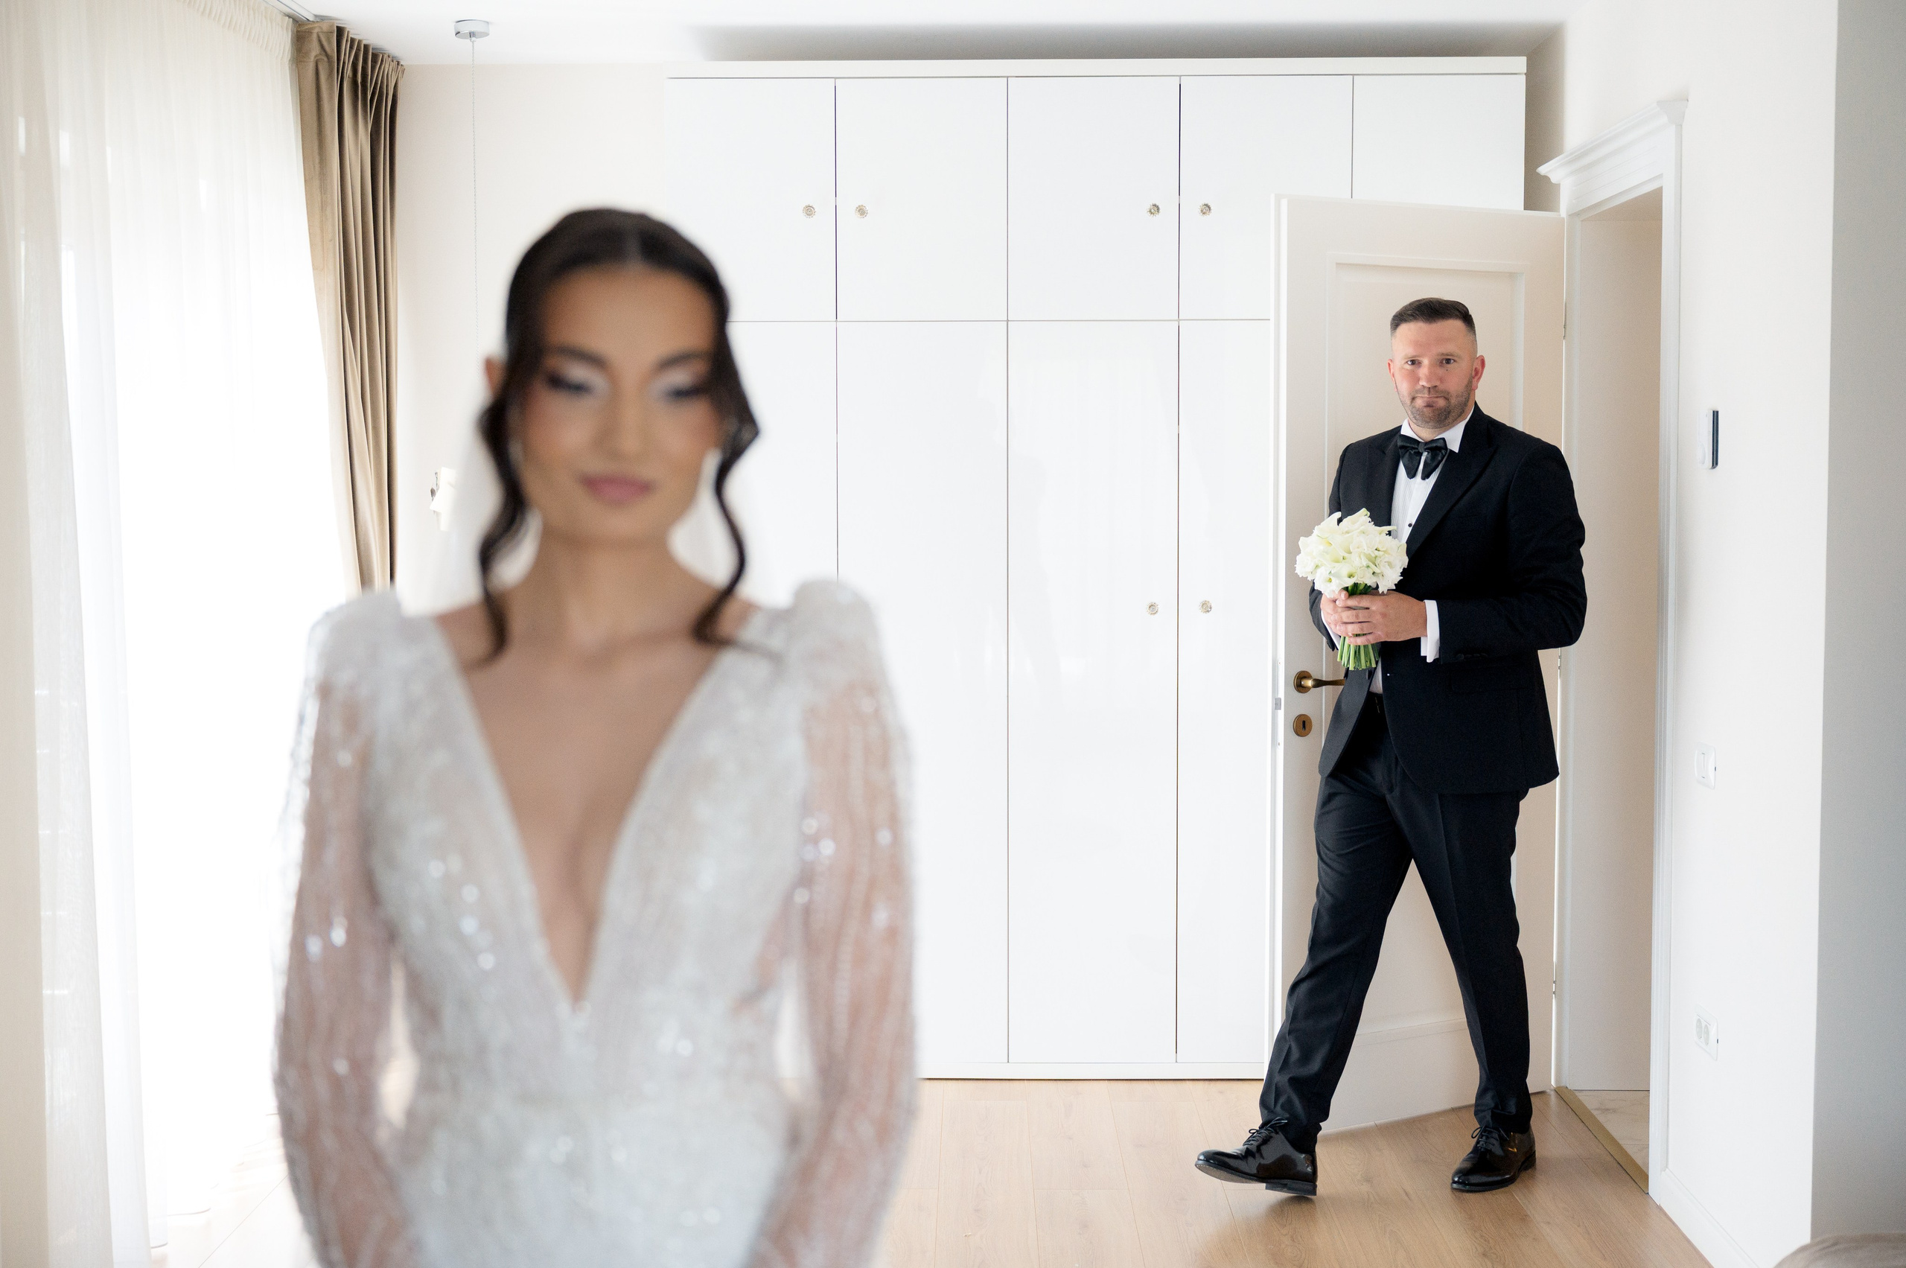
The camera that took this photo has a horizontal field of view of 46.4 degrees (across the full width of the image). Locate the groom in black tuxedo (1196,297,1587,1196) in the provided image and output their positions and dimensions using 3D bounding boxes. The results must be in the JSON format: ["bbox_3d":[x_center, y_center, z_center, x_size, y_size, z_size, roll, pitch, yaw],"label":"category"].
[{"bbox_3d":[0.880,0.230,4.373,0.560,1.777,0.720,3,5,43],"label":"groom in black tuxedo"}]

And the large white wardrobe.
[{"bbox_3d":[0.333,-0.152,5.506,1.996,2.400,0.560,0,3,1],"label":"large white wardrobe"}]

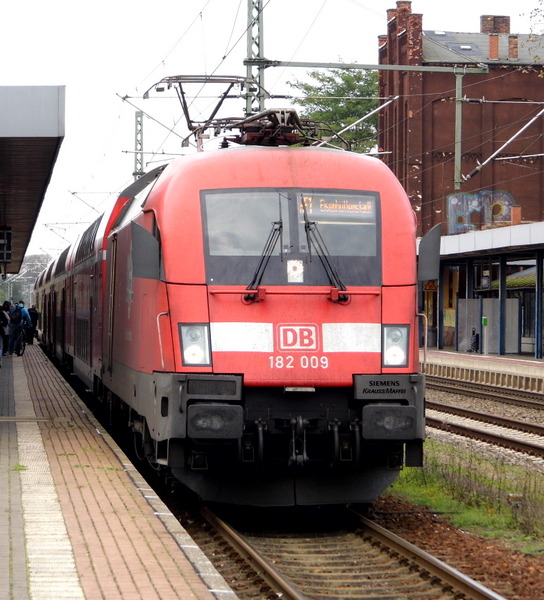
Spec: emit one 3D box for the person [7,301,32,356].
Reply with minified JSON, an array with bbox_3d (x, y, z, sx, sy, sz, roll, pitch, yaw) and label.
[{"bbox_3d":[-8.219,0.923,99.500,0.640,1.760,0.520,0,0,6],"label":"person"}]

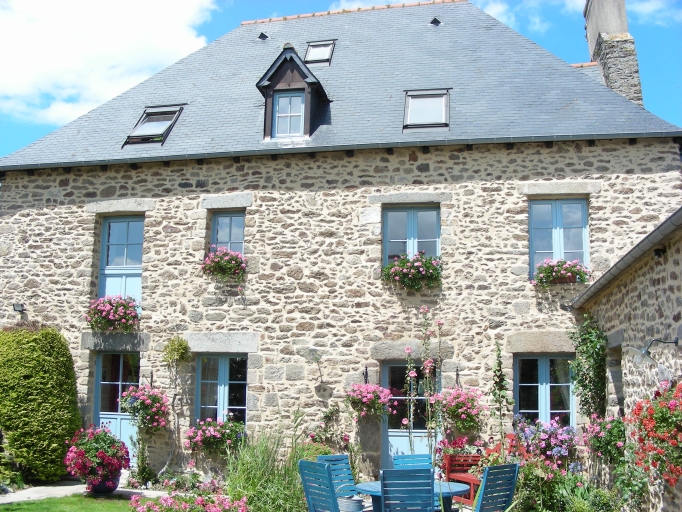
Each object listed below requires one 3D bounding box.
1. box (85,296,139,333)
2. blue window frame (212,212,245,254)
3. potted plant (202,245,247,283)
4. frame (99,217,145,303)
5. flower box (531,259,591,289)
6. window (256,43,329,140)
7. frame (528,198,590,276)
[{"bbox_3d":[-4.150,1.042,13.588,0.996,0.690,0.420,-1,-9,12],"label":"box"},{"bbox_3d":[-2.057,-0.268,13.653,0.647,1.147,0.140,-1,-9,12],"label":"blue window frame"},{"bbox_3d":[-2.087,0.150,13.286,0.796,0.645,0.420,-1,-9,12],"label":"potted plant"},{"bbox_3d":[-4.119,0.173,14.045,0.944,1.848,0.140,-1,-9,12],"label":"frame"},{"bbox_3d":[3.526,0.280,12.016,0.910,0.485,0.380,-1,-9,12],"label":"flower box"},{"bbox_3d":[-0.850,-2.896,13.997,1.140,1.770,1.350,-1,-9,12],"label":"window"},{"bbox_3d":[3.589,-0.265,12.344,0.951,1.345,0.140,-1,-9,12],"label":"frame"}]

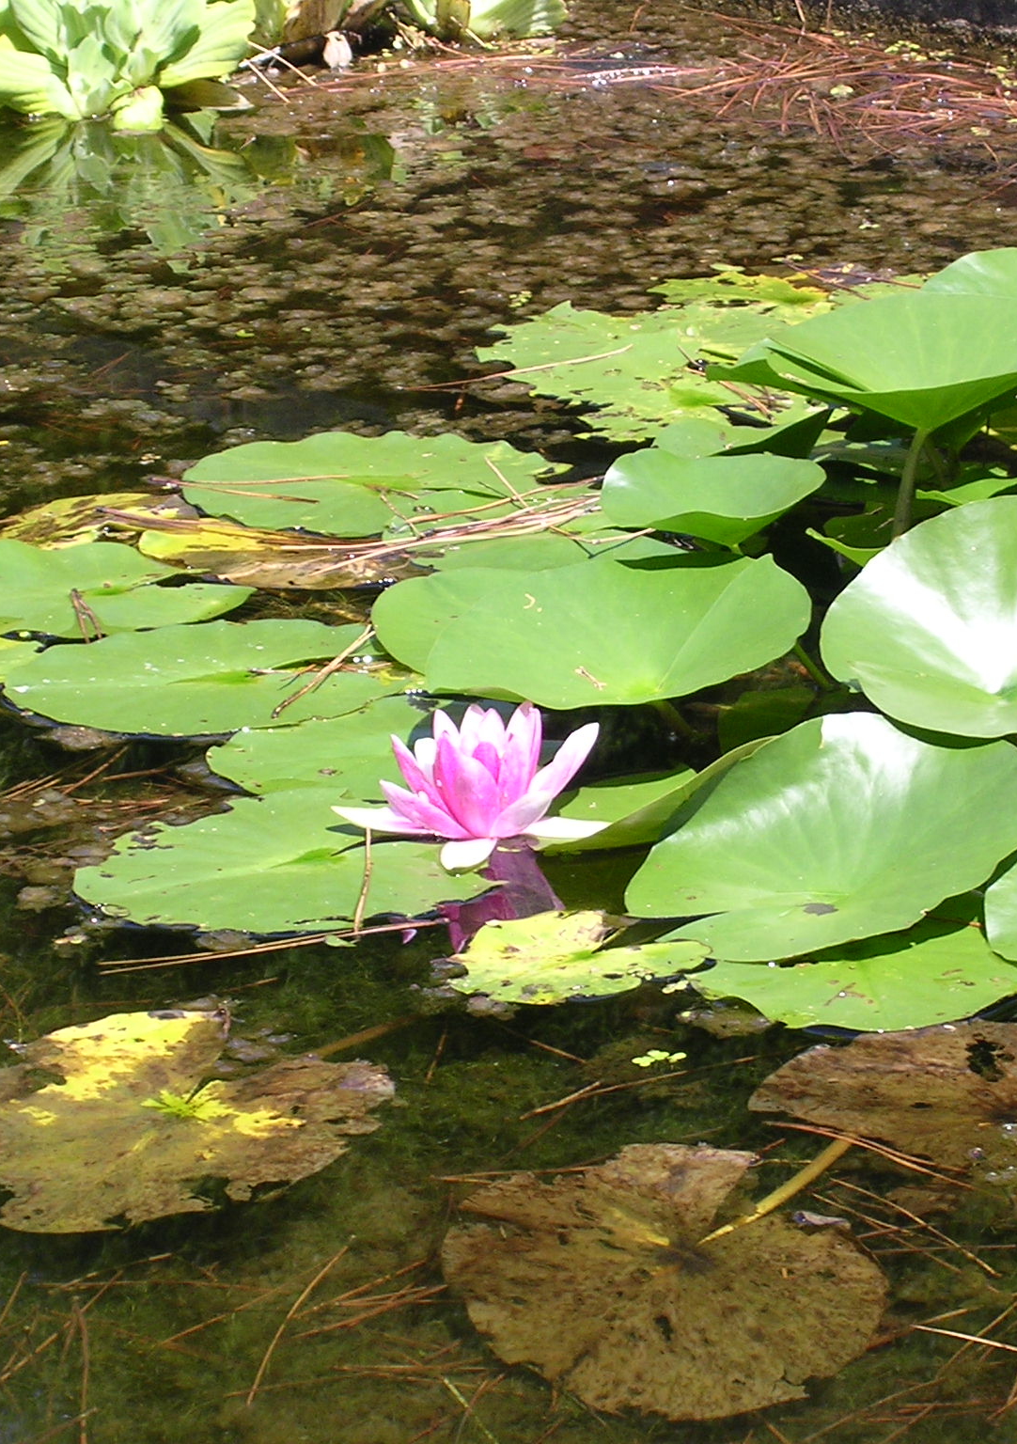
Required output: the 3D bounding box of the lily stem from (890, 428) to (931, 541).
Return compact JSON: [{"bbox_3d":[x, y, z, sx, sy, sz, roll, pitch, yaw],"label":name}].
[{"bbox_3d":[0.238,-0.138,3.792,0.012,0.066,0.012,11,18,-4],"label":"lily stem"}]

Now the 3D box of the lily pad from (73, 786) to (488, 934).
[{"bbox_3d":[-0.113,0.071,3.293,0.220,0.016,0.200,0,18,0],"label":"lily pad"}]

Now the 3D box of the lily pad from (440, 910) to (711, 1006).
[{"bbox_3d":[0.035,0.116,3.157,0.130,0.016,0.115,0,18,0],"label":"lily pad"}]

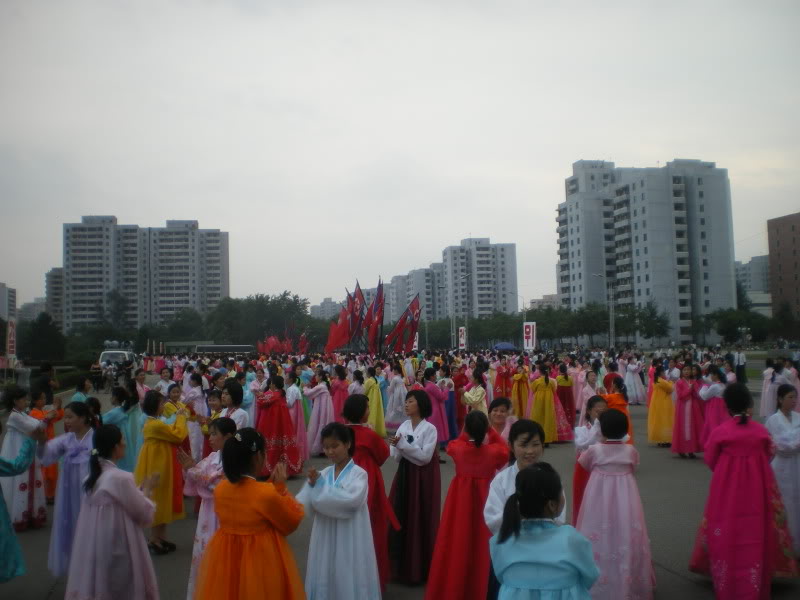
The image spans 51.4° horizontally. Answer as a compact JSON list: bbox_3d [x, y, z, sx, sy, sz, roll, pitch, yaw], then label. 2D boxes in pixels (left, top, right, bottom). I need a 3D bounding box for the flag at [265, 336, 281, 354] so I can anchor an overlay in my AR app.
[{"bbox_3d":[-10.421,3.719,68.000,1.300,1.500,0.500,-1,-4,-11],"label":"flag"}]

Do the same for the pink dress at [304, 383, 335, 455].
[{"bbox_3d":[-1.462,2.188,15.300,0.580,1.340,0.580,-2,-3,3],"label":"pink dress"}]

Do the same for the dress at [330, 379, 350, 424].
[{"bbox_3d":[-1.248,2.315,17.600,0.550,1.300,0.500,-2,-3,20],"label":"dress"}]

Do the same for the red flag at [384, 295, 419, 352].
[{"bbox_3d":[0.072,1.130,40.000,1.600,2.800,0.700,-1,-3,0],"label":"red flag"}]

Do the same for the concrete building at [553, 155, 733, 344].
[{"bbox_3d":[55.600,-9.258,193.000,21.000,42.000,38.000,0,-3,-16],"label":"concrete building"}]

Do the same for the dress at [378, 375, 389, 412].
[{"bbox_3d":[-0.461,2.452,20.200,0.560,1.300,0.520,-2,-3,18],"label":"dress"}]

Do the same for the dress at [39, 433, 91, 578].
[{"bbox_3d":[-2.907,1.825,7.500,0.620,1.310,0.560,-2,-4,21],"label":"dress"}]

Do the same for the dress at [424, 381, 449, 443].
[{"bbox_3d":[0.741,2.265,16.900,0.520,1.270,0.550,0,-4,-18],"label":"dress"}]

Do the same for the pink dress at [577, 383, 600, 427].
[{"bbox_3d":[3.228,2.037,14.100,0.500,1.240,0.520,-5,-5,45],"label":"pink dress"}]

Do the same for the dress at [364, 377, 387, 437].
[{"bbox_3d":[-0.580,2.352,18.200,0.580,1.310,0.540,1,-4,-30],"label":"dress"}]

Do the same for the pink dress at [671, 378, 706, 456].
[{"bbox_3d":[4.959,2.009,14.350,0.560,1.300,0.500,-2,-4,9],"label":"pink dress"}]

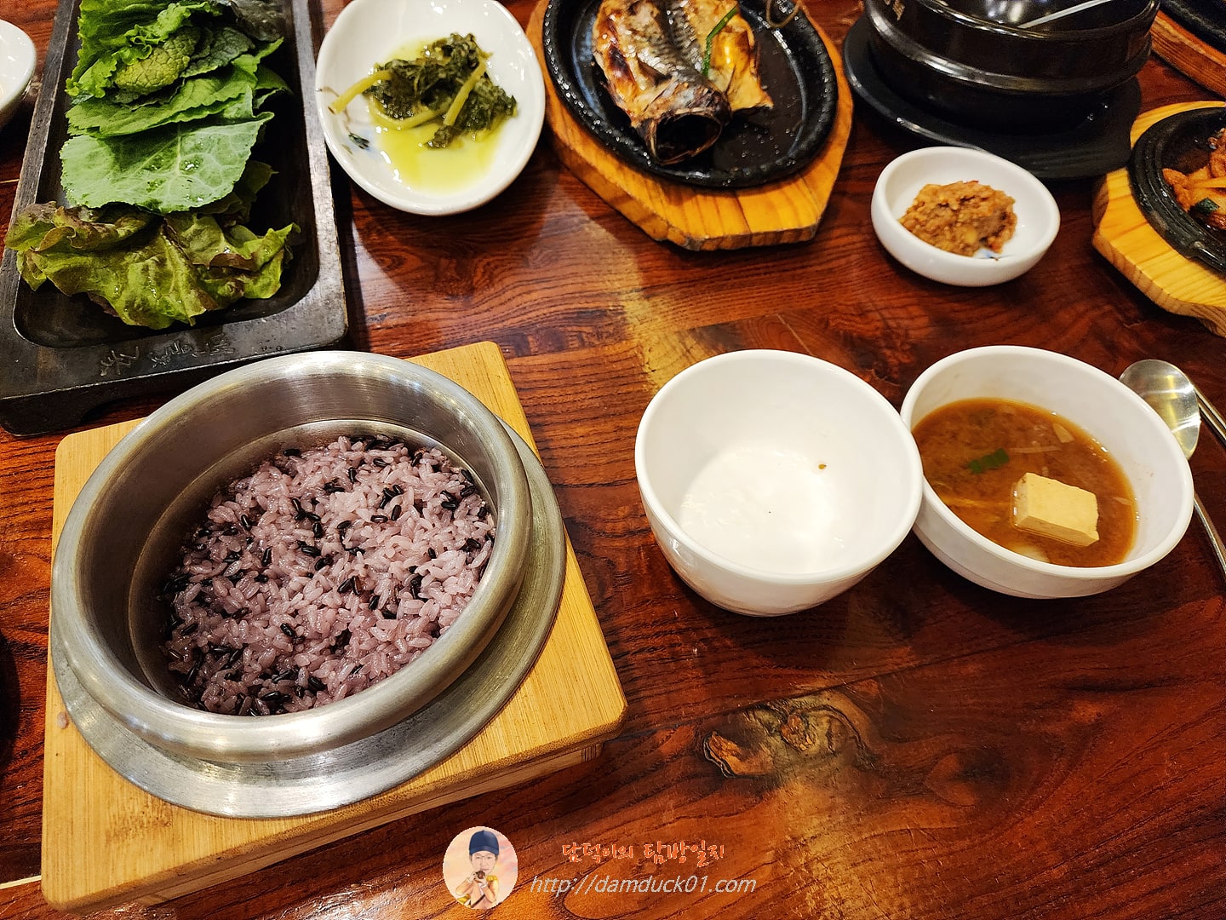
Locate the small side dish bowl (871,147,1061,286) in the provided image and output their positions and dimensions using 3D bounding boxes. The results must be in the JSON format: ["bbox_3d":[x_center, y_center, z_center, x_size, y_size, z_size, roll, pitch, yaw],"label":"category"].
[{"bbox_3d":[0.199,-0.136,0.468,0.104,0.028,0.104,1,55,-1],"label":"small side dish bowl"}]

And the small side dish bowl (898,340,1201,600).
[{"bbox_3d":[0.181,0.007,0.359,0.118,0.042,0.118,1,55,-1],"label":"small side dish bowl"}]

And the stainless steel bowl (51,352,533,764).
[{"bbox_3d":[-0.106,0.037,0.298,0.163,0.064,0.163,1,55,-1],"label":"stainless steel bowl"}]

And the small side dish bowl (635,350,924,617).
[{"bbox_3d":[0.064,0.014,0.341,0.112,0.058,0.112,1,55,-1],"label":"small side dish bowl"}]

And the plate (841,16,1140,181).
[{"bbox_3d":[0.261,-0.263,0.564,0.197,0.020,0.232,-11,56,-9],"label":"plate"}]

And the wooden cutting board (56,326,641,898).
[{"bbox_3d":[-0.108,0.051,0.317,0.179,0.047,0.177,-15,57,-12],"label":"wooden cutting board"}]

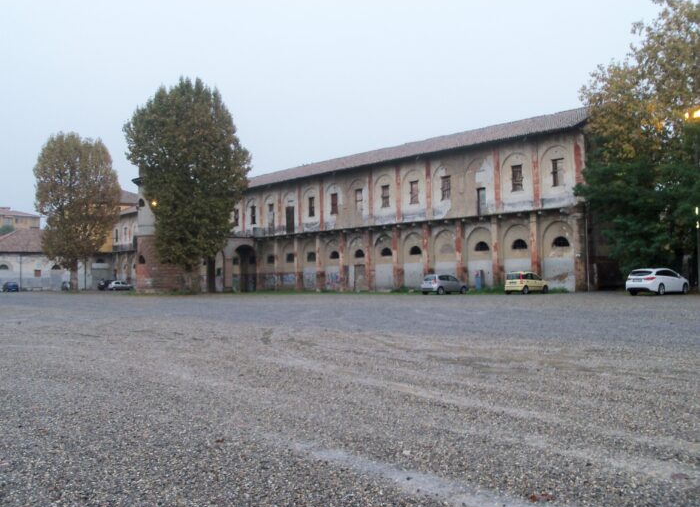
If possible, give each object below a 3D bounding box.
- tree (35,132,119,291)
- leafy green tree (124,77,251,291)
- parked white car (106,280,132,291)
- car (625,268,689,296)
[{"bbox_3d":[-35.959,-5.278,93.400,10.500,20.600,10.500,-1,-2,-20],"label":"tree"},{"bbox_3d":[-17.944,-7.421,78.400,13.400,23.700,13.400,-1,-2,-13],"label":"leafy green tree"},{"bbox_3d":[-33.426,4.700,103.000,3.850,1.430,1.660,0,-3,-45],"label":"parked white car"},{"bbox_3d":[18.058,1.649,41.379,4.700,1.490,1.810,0,-2,-38],"label":"car"}]

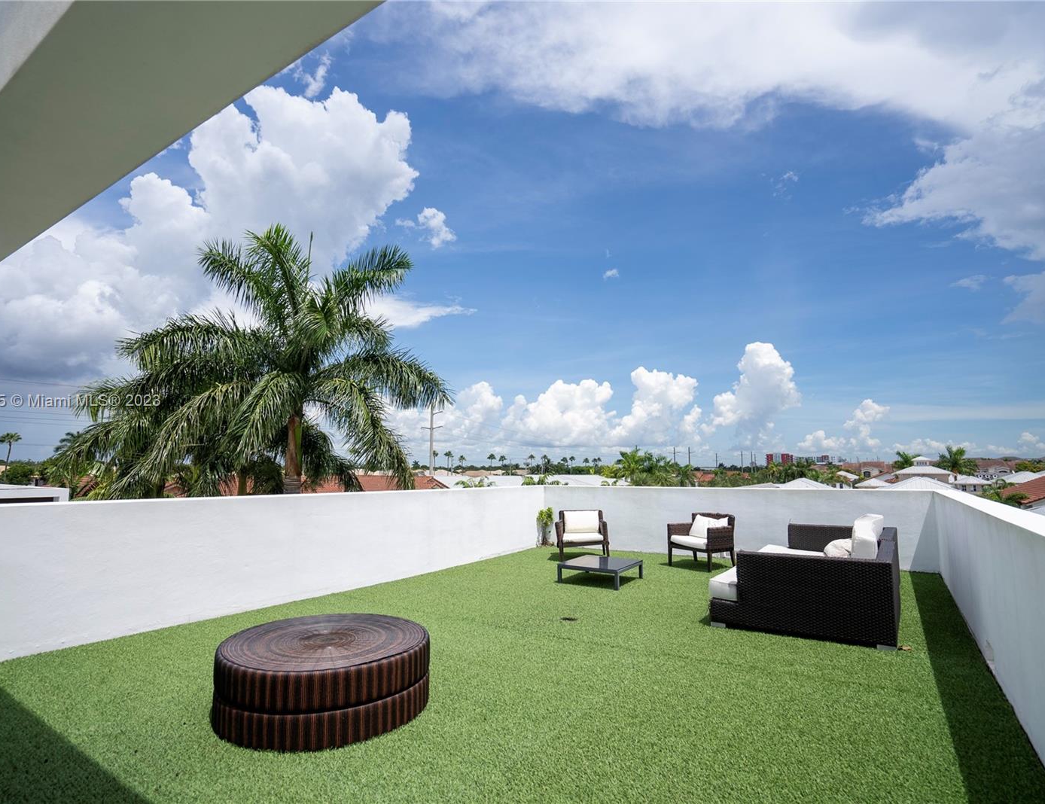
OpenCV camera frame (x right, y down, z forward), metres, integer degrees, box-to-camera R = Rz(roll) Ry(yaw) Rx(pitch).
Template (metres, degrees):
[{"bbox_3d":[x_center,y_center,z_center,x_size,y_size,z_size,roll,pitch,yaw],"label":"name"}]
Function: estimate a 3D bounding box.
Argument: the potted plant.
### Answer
[{"bbox_3d":[0.440,2.429,10.418,0.350,0.780,0.350,0,-8,0],"label":"potted plant"}]

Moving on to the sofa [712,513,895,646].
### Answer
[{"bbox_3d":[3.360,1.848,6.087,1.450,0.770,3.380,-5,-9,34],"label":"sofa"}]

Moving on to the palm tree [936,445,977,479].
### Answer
[{"bbox_3d":[72.337,13.839,88.948,5.700,13.430,5.700,-6,-10,39],"label":"palm tree"}]

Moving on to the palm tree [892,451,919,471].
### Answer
[{"bbox_3d":[78.259,16.550,108.763,5.100,13.370,5.100,-6,-9,36],"label":"palm tree"}]

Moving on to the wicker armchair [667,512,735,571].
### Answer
[{"bbox_3d":[2.760,2.140,8.258,0.810,0.775,0.700,7,-10,-42],"label":"wicker armchair"}]

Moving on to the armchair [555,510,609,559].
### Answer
[{"bbox_3d":[0.990,2.221,8.882,0.750,0.780,0.810,0,-8,-1],"label":"armchair"}]

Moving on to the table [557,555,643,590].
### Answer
[{"bbox_3d":[1.050,2.259,7.147,0.870,0.240,0.920,-5,-9,31],"label":"table"}]

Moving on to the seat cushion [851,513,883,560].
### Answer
[{"bbox_3d":[3.490,1.487,5.399,0.240,0.490,1.300,-5,-9,34],"label":"seat cushion"}]

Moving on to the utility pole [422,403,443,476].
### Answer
[{"bbox_3d":[-18.295,11.636,109.428,5.000,23.290,0.700,-3,-8,24],"label":"utility pole"}]

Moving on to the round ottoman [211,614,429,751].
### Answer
[{"bbox_3d":[-1.235,1.675,3.356,1.290,0.380,1.170,-3,-8,24],"label":"round ottoman"}]

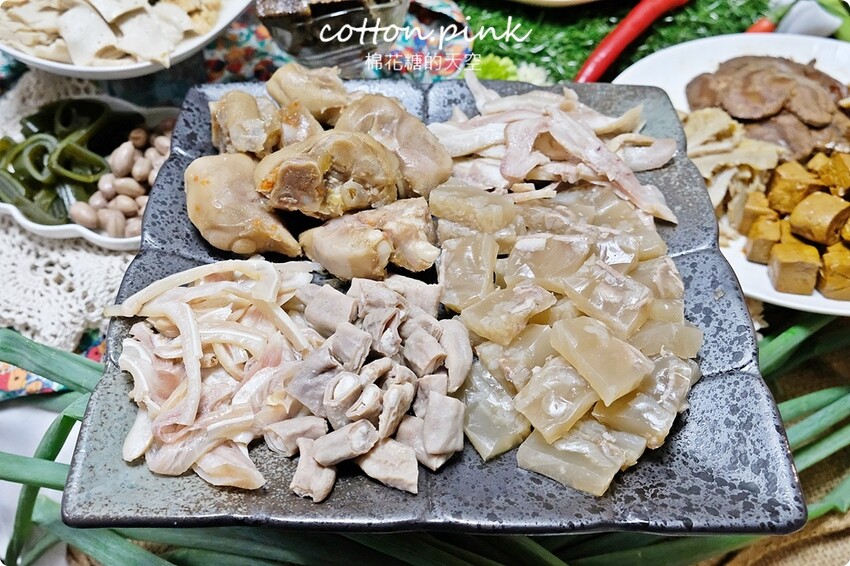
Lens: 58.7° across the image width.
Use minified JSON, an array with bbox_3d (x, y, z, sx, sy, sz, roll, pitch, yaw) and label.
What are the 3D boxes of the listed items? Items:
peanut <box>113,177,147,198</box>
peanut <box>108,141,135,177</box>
[{"bbox_3d":[-0.157,-0.051,0.400,0.019,0.010,0.010,16,54,12],"label":"peanut"},{"bbox_3d":[-0.164,-0.067,0.408,0.012,0.011,0.021,16,68,12],"label":"peanut"}]

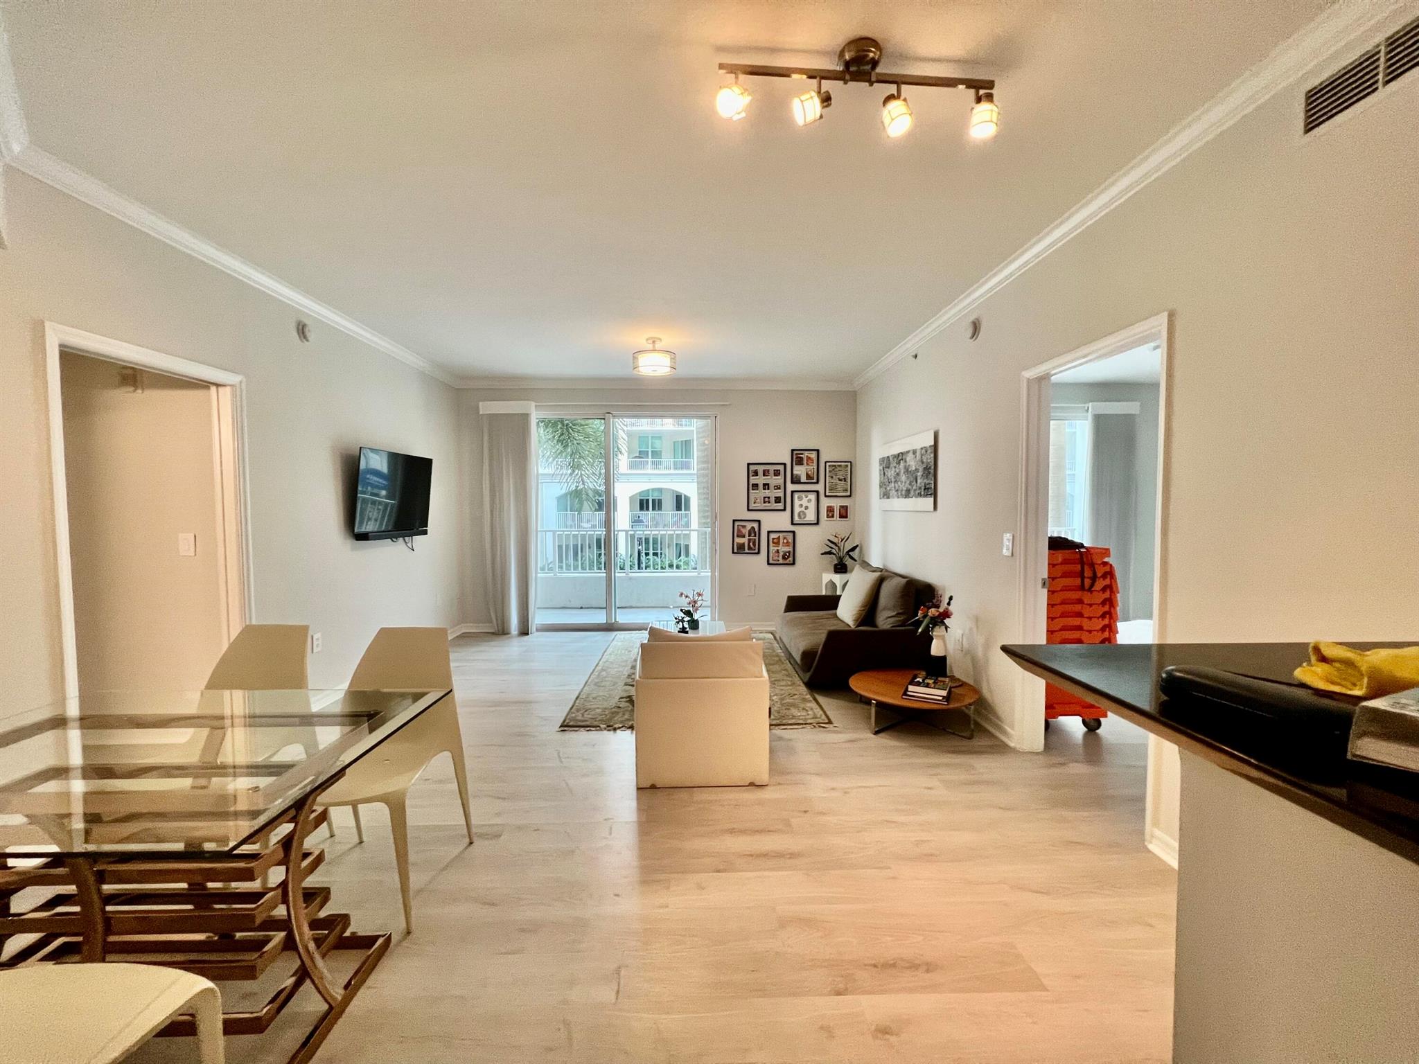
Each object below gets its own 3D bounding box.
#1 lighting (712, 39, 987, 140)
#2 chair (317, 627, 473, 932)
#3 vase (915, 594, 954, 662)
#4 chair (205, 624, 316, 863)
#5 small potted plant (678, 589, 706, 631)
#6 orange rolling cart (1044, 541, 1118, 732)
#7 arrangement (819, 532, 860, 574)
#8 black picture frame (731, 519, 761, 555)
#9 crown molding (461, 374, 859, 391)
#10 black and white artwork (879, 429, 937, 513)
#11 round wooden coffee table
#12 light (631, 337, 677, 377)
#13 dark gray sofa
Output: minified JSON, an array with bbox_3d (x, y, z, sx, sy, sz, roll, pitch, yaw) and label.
[{"bbox_3d":[0.459,-1.349,1.635,0.879,0.237,0.172,0,2,-5],"label":"lighting"},{"bbox_3d":[-1.206,0.851,1.960,0.476,0.876,0.538,0,3,-2],"label":"chair"},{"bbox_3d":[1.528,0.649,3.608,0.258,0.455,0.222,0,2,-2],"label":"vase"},{"bbox_3d":[-1.794,0.851,1.989,0.465,0.883,0.535,0,2,-2],"label":"chair"},{"bbox_3d":[-0.152,0.716,4.880,0.263,0.379,0.202,0,2,-2],"label":"small potted plant"},{"bbox_3d":[2.165,0.648,3.534,0.535,1.141,0.697,0,2,-2],"label":"orange rolling cart"},{"bbox_3d":[1.421,0.233,5.813,0.424,0.450,0.343,0,2,-2],"label":"arrangement"},{"bbox_3d":[0.416,0.058,5.925,0.315,0.386,0.022,0,3,-2],"label":"black picture frame"},{"bbox_3d":[-0.540,-1.606,5.788,4.368,0.100,0.090,0,3,-2],"label":"crown molding"},{"bbox_3d":[1.661,-0.488,4.540,0.035,0.596,1.187,0,3,-2],"label":"black and white artwork"},{"bbox_3d":[1.305,1.107,3.444,0.785,0.226,0.785,0,3,0],"label":"round wooden coffee table"},{"bbox_3d":[-0.450,-1.435,4.355,0.355,0.250,0.355,0,3,-2],"label":"light"},{"bbox_3d":[1.185,0.755,4.862,0.938,0.807,1.573,0,3,-2],"label":"dark gray sofa"}]

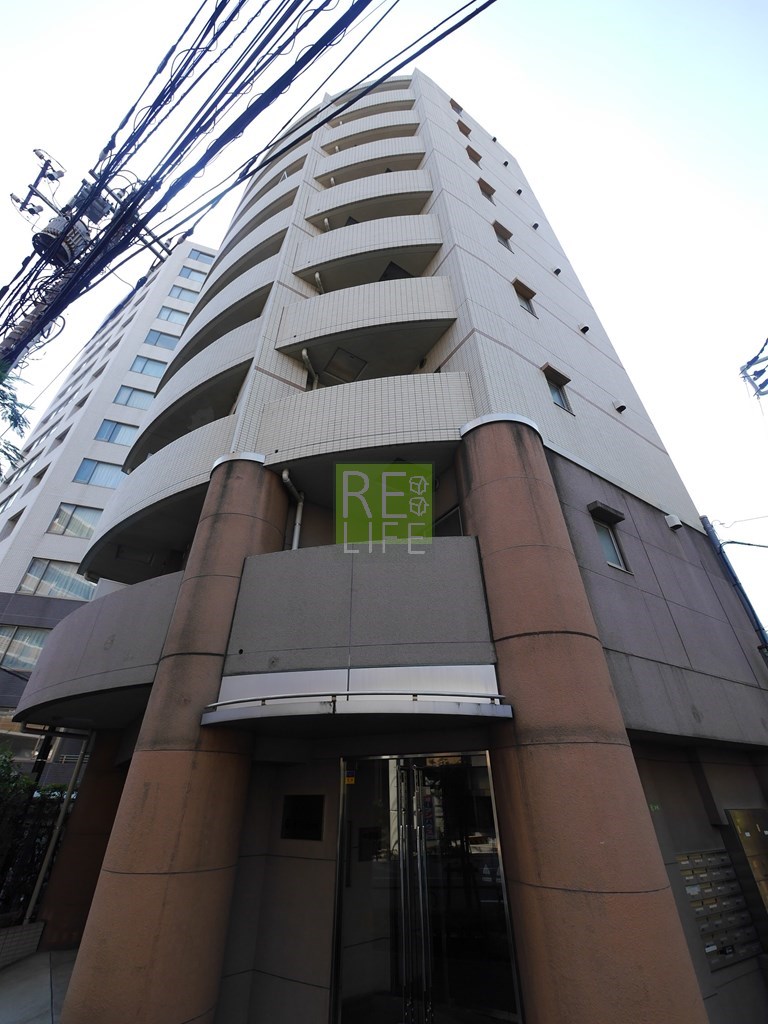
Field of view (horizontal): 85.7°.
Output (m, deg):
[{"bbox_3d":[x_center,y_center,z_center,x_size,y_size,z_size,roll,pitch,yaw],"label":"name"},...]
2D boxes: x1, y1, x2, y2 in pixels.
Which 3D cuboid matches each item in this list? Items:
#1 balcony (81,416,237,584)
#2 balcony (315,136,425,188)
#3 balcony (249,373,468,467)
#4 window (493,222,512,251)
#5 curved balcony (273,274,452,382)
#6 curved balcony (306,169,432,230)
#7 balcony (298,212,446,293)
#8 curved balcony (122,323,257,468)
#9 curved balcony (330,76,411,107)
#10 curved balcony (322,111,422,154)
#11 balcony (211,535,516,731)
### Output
[{"bbox_3d":[-4.133,-0.066,8.043,1.850,1.413,5.284,25,-42,-33],"label":"balcony"},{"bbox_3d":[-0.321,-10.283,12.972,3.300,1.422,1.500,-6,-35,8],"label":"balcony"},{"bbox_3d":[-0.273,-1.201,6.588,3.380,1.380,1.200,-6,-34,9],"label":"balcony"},{"bbox_3d":[3.032,-6.873,10.407,0.600,0.880,0.200,19,-39,-27],"label":"window"},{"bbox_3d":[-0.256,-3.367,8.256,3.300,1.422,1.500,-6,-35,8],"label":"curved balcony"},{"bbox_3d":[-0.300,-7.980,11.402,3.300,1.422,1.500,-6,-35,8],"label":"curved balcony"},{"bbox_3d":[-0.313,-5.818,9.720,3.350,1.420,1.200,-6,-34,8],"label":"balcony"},{"bbox_3d":[-4.318,-2.410,9.781,5.300,1.420,1.400,-24,-40,31],"label":"curved balcony"},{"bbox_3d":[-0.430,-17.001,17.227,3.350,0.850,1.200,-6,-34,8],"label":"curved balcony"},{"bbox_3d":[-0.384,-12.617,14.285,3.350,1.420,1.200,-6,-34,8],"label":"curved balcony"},{"bbox_3d":[-0.256,1.280,4.686,3.150,2.000,1.200,-6,-34,8],"label":"balcony"}]

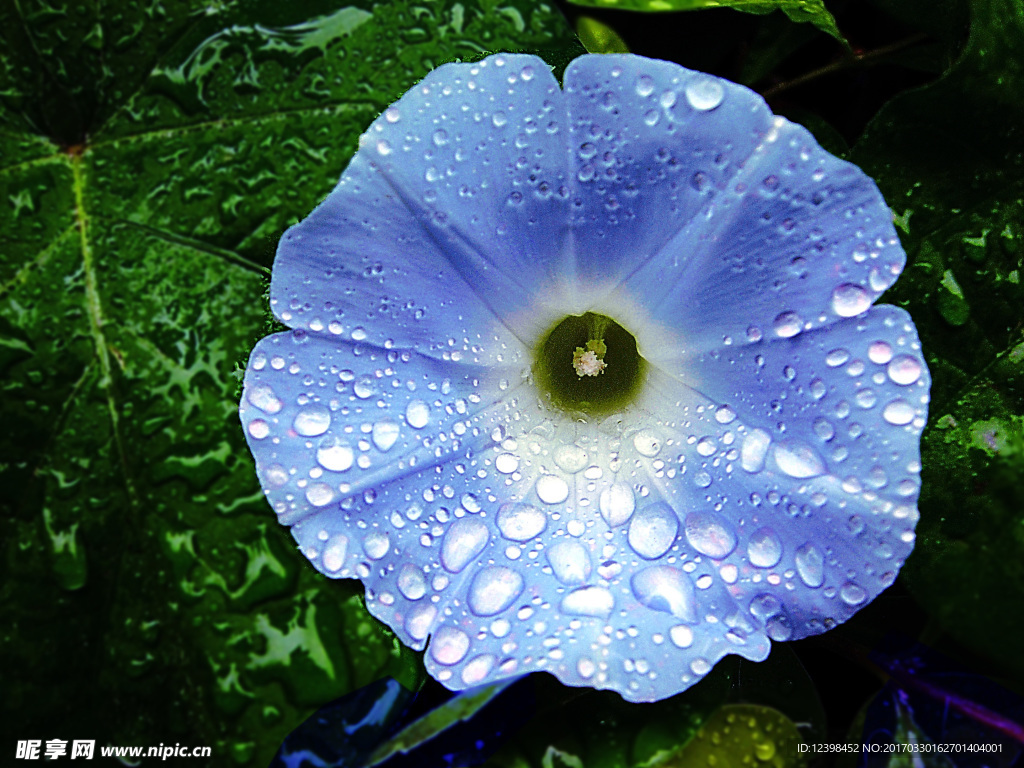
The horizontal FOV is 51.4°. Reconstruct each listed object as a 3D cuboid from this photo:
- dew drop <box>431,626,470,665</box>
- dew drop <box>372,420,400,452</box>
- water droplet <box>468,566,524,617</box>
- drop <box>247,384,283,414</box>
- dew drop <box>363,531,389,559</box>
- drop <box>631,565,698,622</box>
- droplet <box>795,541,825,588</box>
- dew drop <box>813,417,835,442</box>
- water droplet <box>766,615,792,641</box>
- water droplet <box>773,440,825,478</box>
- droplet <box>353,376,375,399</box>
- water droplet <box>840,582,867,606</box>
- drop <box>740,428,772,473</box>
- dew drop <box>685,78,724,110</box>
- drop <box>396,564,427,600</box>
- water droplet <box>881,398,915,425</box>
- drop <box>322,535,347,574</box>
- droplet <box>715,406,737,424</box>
[{"bbox_3d":[-0.007,0.030,0.121,0.004,0.002,0.005,37,68,10],"label":"dew drop"},{"bbox_3d":[-0.016,0.007,0.135,0.003,0.002,0.004,0,78,-18],"label":"dew drop"},{"bbox_3d":[-0.002,0.024,0.124,0.007,0.002,0.005,-36,74,-18],"label":"water droplet"},{"bbox_3d":[-0.030,0.002,0.130,0.005,0.002,0.003,37,67,-5],"label":"drop"},{"bbox_3d":[-0.017,0.020,0.131,0.003,0.002,0.004,0,75,-10],"label":"dew drop"},{"bbox_3d":[0.019,0.027,0.135,0.010,0.003,0.007,35,78,14],"label":"drop"},{"bbox_3d":[0.038,0.023,0.135,0.003,0.002,0.006,-15,74,5],"label":"droplet"},{"bbox_3d":[0.038,0.005,0.128,0.003,0.001,0.003,-3,74,11],"label":"dew drop"},{"bbox_3d":[0.032,0.029,0.129,0.003,0.002,0.003,-4,63,9],"label":"water droplet"},{"bbox_3d":[0.035,0.009,0.130,0.007,0.003,0.004,23,78,23],"label":"water droplet"},{"bbox_3d":[-0.019,0.000,0.135,0.003,0.001,0.003,0,82,-18],"label":"droplet"},{"bbox_3d":[0.039,0.024,0.122,0.003,0.001,0.003,2,70,10],"label":"water droplet"},{"bbox_3d":[0.031,0.009,0.135,0.003,0.002,0.006,14,80,23],"label":"drop"},{"bbox_3d":[0.025,-0.037,0.138,0.005,0.004,0.002,3,3,4],"label":"dew drop"},{"bbox_3d":[-0.013,0.025,0.135,0.004,0.002,0.005,-15,77,-12],"label":"drop"},{"bbox_3d":[0.047,0.003,0.130,0.004,0.002,0.003,-5,73,16],"label":"water droplet"},{"bbox_3d":[-0.022,0.021,0.130,0.003,0.002,0.005,17,77,-3],"label":"drop"},{"bbox_3d":[0.026,0.004,0.131,0.003,0.001,0.003,-3,74,11],"label":"droplet"}]

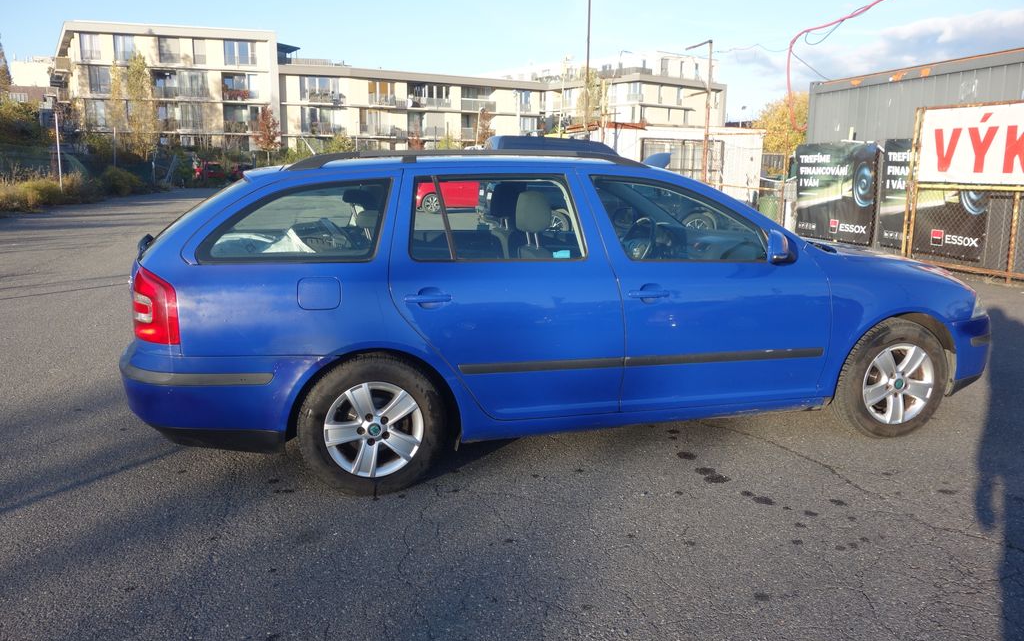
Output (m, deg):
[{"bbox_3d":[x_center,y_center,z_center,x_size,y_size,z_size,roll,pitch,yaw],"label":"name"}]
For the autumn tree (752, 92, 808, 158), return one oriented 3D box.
[{"bbox_3d":[15.848,-9.944,45.000,5.000,6.100,5.000,0,11,0],"label":"autumn tree"}]

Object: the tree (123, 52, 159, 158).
[{"bbox_3d":[-30.783,-17.401,66.000,3.000,9.400,3.000,0,11,0],"label":"tree"}]

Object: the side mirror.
[{"bbox_3d":[1.204,-0.326,3.562,0.100,0.150,0.180,-3,11,-14],"label":"side mirror"}]

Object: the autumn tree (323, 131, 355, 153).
[{"bbox_3d":[-14.159,-13.792,65.000,2.700,3.400,2.700,0,11,0],"label":"autumn tree"}]

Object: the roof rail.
[{"bbox_3d":[-0.164,-0.706,3.498,1.650,0.085,0.060,-3,11,-14],"label":"roof rail"}]

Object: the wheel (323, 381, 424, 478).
[{"bbox_3d":[-0.591,0.447,3.405,0.410,0.410,0.175,-3,11,-14],"label":"wheel"}]

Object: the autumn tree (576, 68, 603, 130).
[{"bbox_3d":[8.377,-21.557,85.000,3.200,11.000,3.200,0,11,0],"label":"autumn tree"}]

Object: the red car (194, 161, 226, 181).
[{"bbox_3d":[-21.127,-10.476,56.000,1.780,1.480,4.200,-4,11,-20],"label":"red car"}]

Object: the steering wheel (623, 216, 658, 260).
[{"bbox_3d":[0.762,-0.483,4.756,0.120,0.375,0.375,22,4,-17],"label":"steering wheel"}]

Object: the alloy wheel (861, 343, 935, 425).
[{"bbox_3d":[1.906,0.303,4.028,0.410,0.410,0.175,-3,11,-14],"label":"alloy wheel"}]

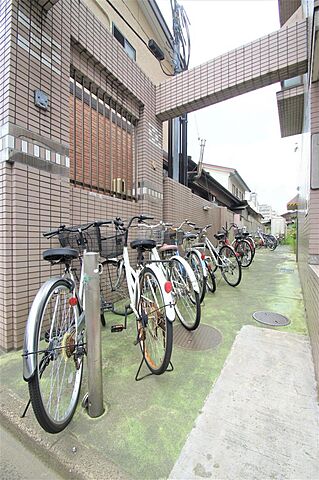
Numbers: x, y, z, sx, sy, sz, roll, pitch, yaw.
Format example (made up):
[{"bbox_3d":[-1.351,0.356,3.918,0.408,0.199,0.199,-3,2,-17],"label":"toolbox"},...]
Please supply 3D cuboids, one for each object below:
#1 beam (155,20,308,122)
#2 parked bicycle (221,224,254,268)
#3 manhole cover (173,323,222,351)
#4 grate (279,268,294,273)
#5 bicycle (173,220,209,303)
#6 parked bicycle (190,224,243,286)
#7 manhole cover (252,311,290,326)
[{"bbox_3d":[0.889,-2.384,2.993,2.120,0.490,0.240,-1,-1,29],"label":"beam"},{"bbox_3d":[2.092,0.167,5.770,0.590,1.080,1.750,0,-1,-11],"label":"parked bicycle"},{"bbox_3d":[0.308,0.883,1.841,0.530,0.030,0.530,0,2,0],"label":"manhole cover"},{"bbox_3d":[3.085,0.749,4.818,0.300,0.030,0.300,1,3,33],"label":"grate"},{"bbox_3d":[0.316,0.280,3.136,0.590,1.080,1.750,0,-1,-12],"label":"bicycle"},{"bbox_3d":[1.042,0.245,3.913,0.590,1.080,1.750,0,-1,-8],"label":"parked bicycle"},{"bbox_3d":[1.204,0.864,2.162,0.370,0.030,0.370,1,3,31],"label":"manhole cover"}]

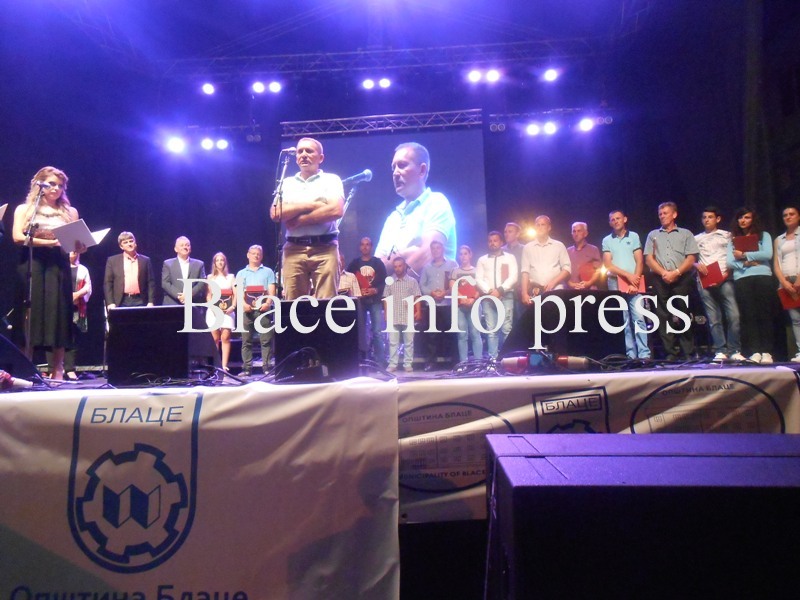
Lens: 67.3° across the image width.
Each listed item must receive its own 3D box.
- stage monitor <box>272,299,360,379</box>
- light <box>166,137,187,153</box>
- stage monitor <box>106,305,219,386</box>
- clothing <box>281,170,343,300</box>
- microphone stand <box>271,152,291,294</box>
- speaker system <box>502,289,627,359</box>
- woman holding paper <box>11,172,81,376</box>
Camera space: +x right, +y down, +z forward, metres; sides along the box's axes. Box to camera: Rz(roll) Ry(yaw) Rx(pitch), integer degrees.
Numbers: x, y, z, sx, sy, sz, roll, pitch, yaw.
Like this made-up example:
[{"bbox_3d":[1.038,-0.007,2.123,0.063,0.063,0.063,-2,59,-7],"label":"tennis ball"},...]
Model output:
[{"bbox_3d":[-0.437,0.242,3.573,0.460,0.435,0.540,-2,-6,4],"label":"stage monitor"},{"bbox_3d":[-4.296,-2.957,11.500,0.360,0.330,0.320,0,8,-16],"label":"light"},{"bbox_3d":[-1.411,0.286,3.680,0.460,0.435,0.540,-2,-6,3],"label":"stage monitor"},{"bbox_3d":[-0.636,-0.239,4.439,0.480,1.480,0.300,-2,-6,3],"label":"clothing"},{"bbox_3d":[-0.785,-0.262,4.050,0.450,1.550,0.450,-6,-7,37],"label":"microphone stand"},{"bbox_3d":[0.937,0.197,3.577,0.460,0.435,0.540,2,-7,-31],"label":"speaker system"},{"bbox_3d":[-2.788,-0.231,4.807,0.520,1.720,0.440,3,-8,-41],"label":"woman holding paper"}]

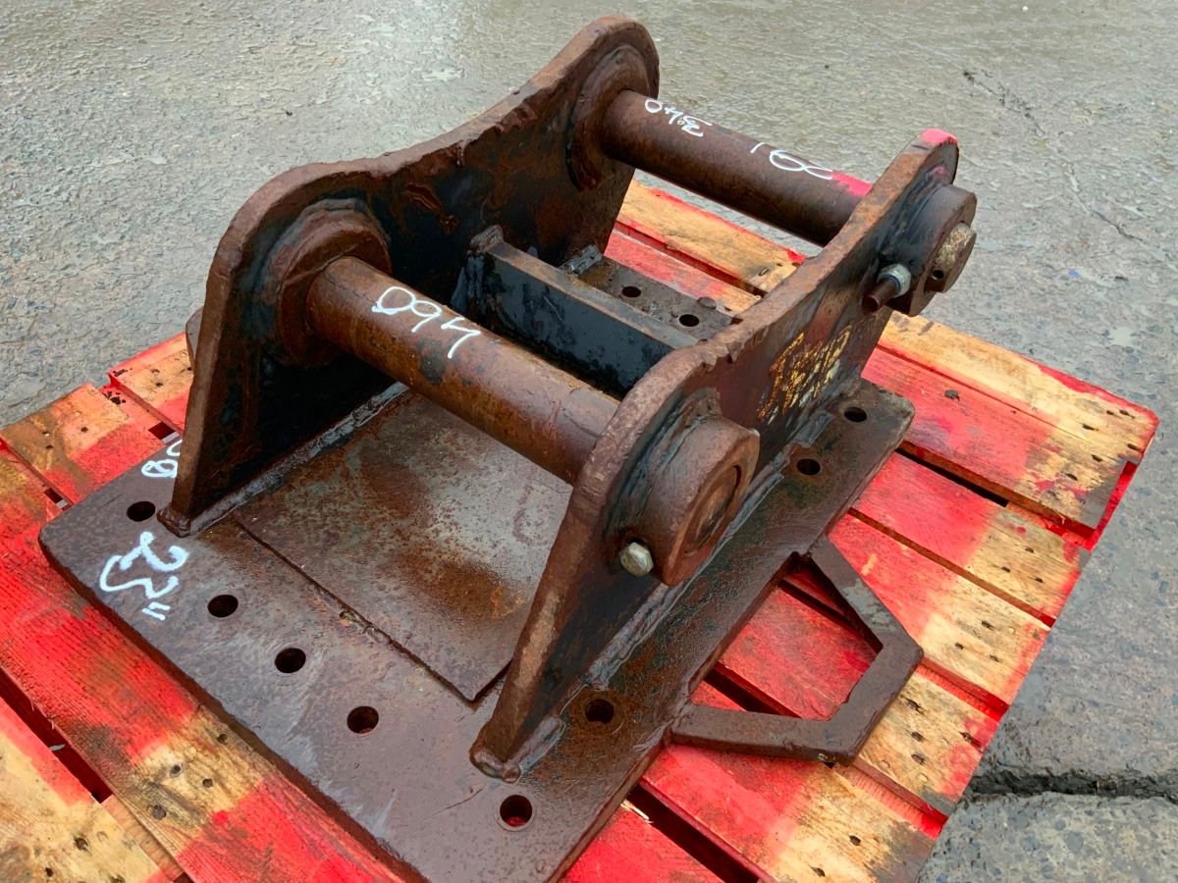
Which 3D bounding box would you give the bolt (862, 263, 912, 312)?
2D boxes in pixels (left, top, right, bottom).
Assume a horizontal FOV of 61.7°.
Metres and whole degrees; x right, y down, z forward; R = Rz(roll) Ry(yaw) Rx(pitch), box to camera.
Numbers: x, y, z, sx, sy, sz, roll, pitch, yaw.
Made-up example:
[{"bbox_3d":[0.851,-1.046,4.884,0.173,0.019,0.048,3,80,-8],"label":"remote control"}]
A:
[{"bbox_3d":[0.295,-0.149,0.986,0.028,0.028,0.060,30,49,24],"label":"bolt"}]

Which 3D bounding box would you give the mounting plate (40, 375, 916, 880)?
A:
[{"bbox_3d":[-0.074,0.037,1.048,0.585,0.037,0.746,30,49,24],"label":"mounting plate"}]

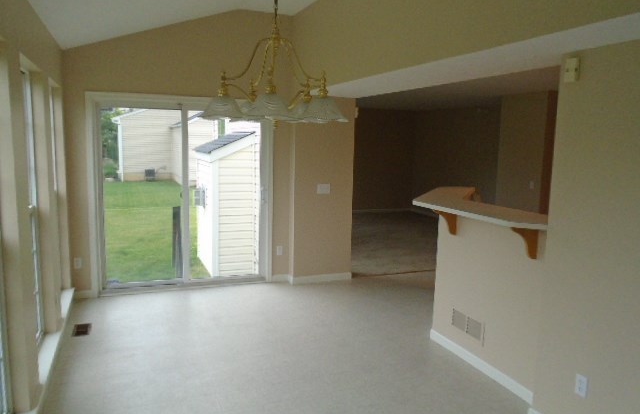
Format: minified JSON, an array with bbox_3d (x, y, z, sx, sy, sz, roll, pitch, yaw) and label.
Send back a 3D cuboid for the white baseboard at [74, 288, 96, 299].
[{"bbox_3d":[-2.423,0.897,4.903,0.175,0.081,0.018,-2,8,-22],"label":"white baseboard"}]

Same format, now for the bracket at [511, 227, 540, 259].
[{"bbox_3d":[1.274,0.218,3.007,0.203,0.224,0.038,-2,8,-22],"label":"bracket"}]

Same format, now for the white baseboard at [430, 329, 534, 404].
[{"bbox_3d":[1.182,1.170,3.557,0.018,0.081,1.193,-2,8,-22],"label":"white baseboard"}]

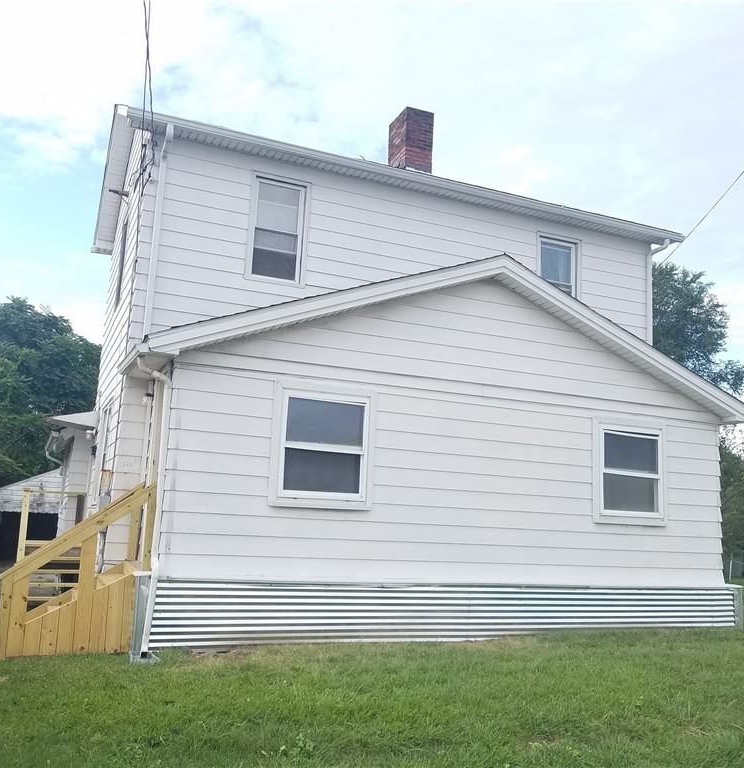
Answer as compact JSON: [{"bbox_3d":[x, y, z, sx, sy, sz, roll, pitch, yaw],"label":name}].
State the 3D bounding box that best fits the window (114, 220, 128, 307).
[{"bbox_3d":[-3.862,-1.926,11.848,0.100,1.500,0.920,7,-10,-22],"label":"window"}]

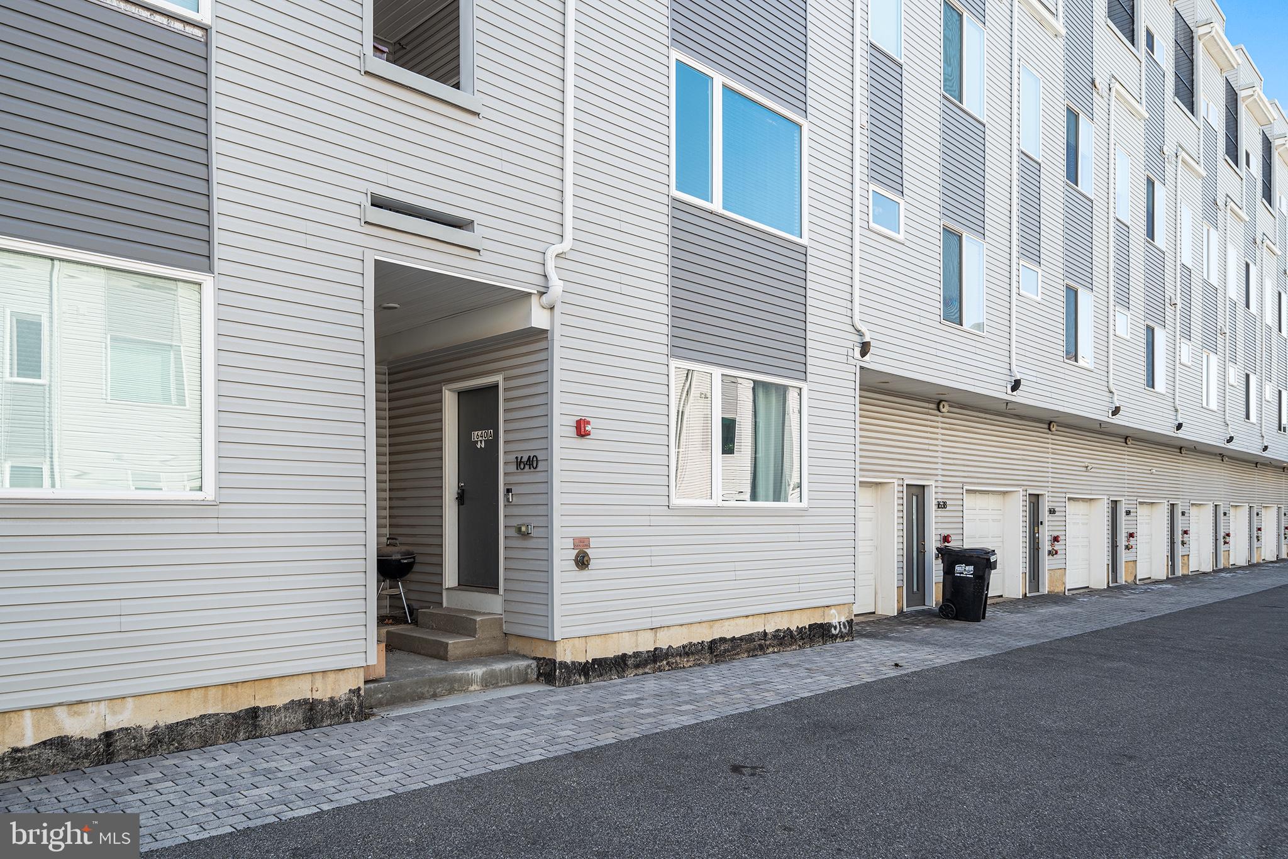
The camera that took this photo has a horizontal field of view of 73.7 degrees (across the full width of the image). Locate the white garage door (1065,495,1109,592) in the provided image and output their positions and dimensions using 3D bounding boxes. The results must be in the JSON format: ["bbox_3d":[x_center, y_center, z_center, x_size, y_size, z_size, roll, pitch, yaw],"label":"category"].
[{"bbox_3d":[10.027,2.623,19.764,2.420,2.140,0.400,3,-4,-44],"label":"white garage door"}]

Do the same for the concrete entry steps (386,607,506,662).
[{"bbox_3d":[-1.926,1.983,8.368,0.660,0.345,1.150,3,-4,-44],"label":"concrete entry steps"}]

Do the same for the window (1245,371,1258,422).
[{"bbox_3d":[18.928,-0.951,26.748,1.420,1.440,0.100,3,-4,-44],"label":"window"}]

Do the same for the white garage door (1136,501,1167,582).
[{"bbox_3d":[13.561,3.007,23.126,2.417,2.134,0.250,3,-4,-44],"label":"white garage door"}]

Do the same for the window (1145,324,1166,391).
[{"bbox_3d":[11.916,-1.624,19.975,1.420,1.440,0.100,3,-4,-44],"label":"window"}]

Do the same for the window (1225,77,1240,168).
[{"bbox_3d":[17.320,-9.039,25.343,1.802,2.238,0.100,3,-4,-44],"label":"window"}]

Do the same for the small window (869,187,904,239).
[{"bbox_3d":[3.299,-2.944,11.703,0.887,0.581,0.100,2,-3,-44],"label":"small window"}]

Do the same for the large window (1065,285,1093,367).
[{"bbox_3d":[8.458,-1.997,16.664,1.483,1.509,0.100,3,-4,-44],"label":"large window"}]

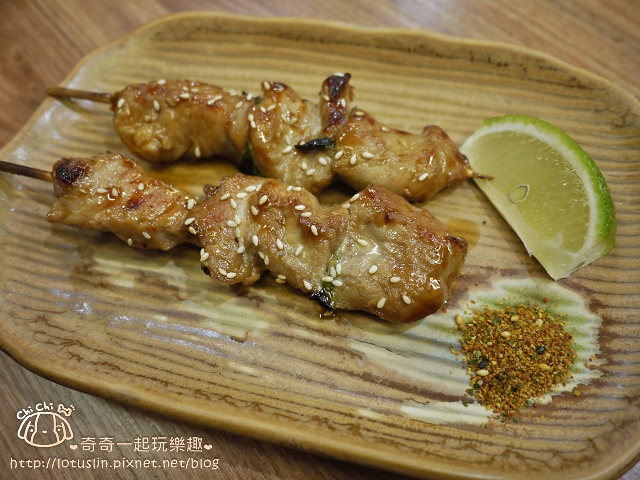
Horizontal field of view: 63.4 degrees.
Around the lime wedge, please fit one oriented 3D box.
[{"bbox_3d":[0.079,-0.015,0.188,0.038,0.026,0.057,-19,60,-12],"label":"lime wedge"}]

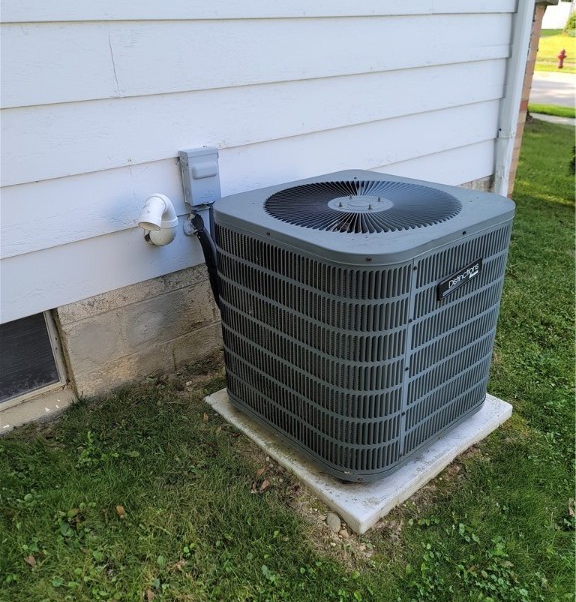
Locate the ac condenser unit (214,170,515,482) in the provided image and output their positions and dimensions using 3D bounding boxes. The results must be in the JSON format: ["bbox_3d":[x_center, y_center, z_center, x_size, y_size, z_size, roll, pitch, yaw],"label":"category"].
[{"bbox_3d":[0.232,0.012,1.851,0.737,0.700,0.737,-21,31,-35],"label":"ac condenser unit"}]

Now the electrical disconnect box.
[{"bbox_3d":[-0.311,-0.449,1.993,0.122,0.187,0.063,-20,31,-34],"label":"electrical disconnect box"}]

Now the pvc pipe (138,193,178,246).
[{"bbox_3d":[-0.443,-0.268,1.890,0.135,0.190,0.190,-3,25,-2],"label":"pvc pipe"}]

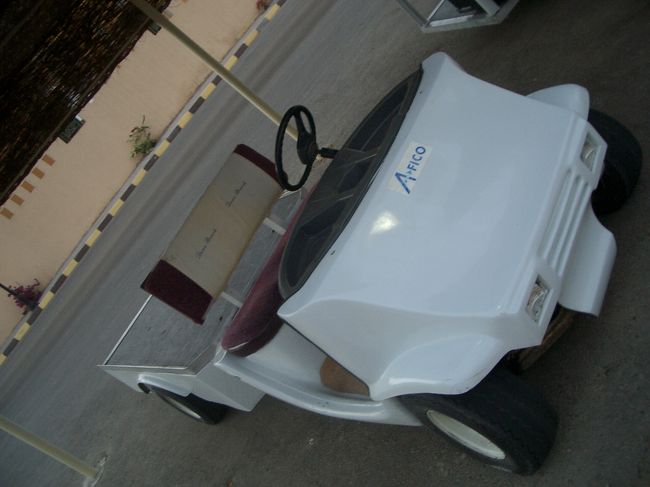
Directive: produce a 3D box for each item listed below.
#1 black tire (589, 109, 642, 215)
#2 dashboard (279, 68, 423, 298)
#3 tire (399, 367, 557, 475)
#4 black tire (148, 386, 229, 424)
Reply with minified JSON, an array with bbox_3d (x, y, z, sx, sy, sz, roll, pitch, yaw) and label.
[{"bbox_3d":[0.934,-0.301,2.466,0.205,0.455,0.460,-57,20,-18],"label":"black tire"},{"bbox_3d":[0.119,-0.185,2.315,0.420,0.240,1.070,-19,36,57],"label":"dashboard"},{"bbox_3d":[0.468,0.508,2.001,0.205,0.455,0.460,-57,20,-18],"label":"tire"},{"bbox_3d":[-0.824,0.945,4.083,0.460,0.455,0.205,-19,36,57],"label":"black tire"}]

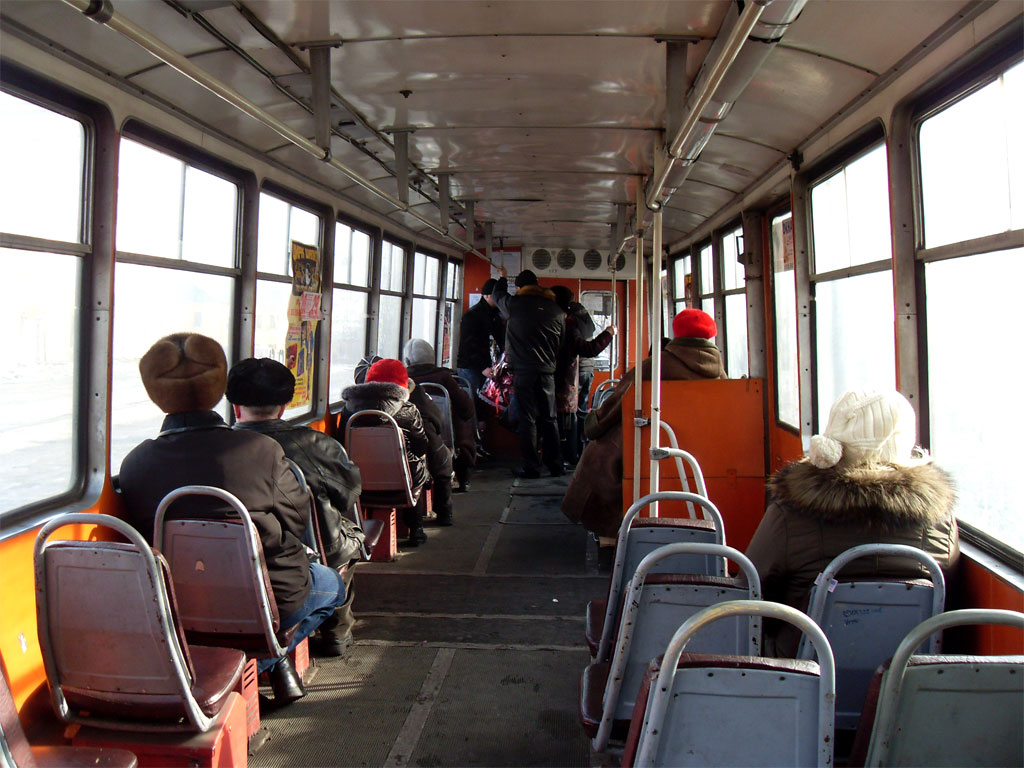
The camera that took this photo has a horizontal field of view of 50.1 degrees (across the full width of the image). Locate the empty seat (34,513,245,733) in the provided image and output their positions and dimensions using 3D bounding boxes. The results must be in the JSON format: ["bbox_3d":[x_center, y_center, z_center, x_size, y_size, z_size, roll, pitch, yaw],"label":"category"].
[{"bbox_3d":[-0.938,0.580,2.859,0.400,0.545,0.490,0,3,4],"label":"empty seat"}]

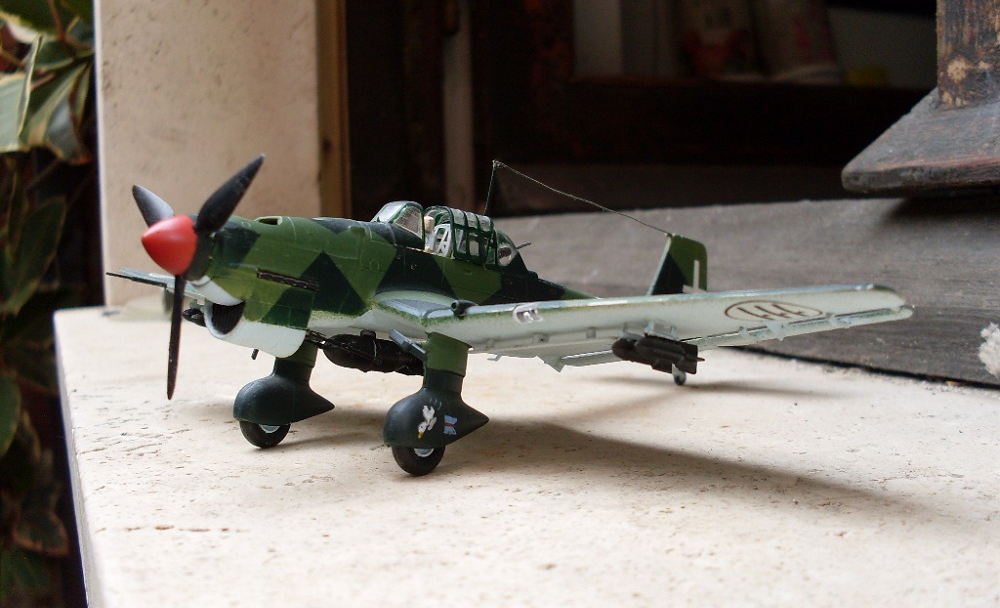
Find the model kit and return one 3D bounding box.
[{"bbox_3d":[-0.001,-0.002,0.218,0.193,0.052,0.151,3,6,44],"label":"model kit"}]

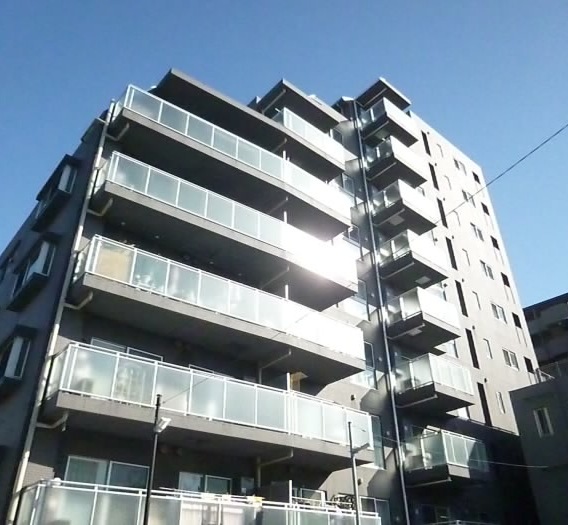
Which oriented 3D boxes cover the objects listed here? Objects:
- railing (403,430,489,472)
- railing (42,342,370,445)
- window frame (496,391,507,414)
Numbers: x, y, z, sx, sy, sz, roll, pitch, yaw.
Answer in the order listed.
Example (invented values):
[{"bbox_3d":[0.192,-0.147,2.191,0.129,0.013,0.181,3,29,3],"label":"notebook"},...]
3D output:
[{"bbox_3d":[5.943,7.088,18.431,2.680,1.110,1.700,24,-40,-34],"label":"railing"},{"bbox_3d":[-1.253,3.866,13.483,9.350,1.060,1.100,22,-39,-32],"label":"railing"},{"bbox_3d":[10.722,6.926,24.964,0.500,1.100,0.120,24,-40,-34],"label":"window frame"}]

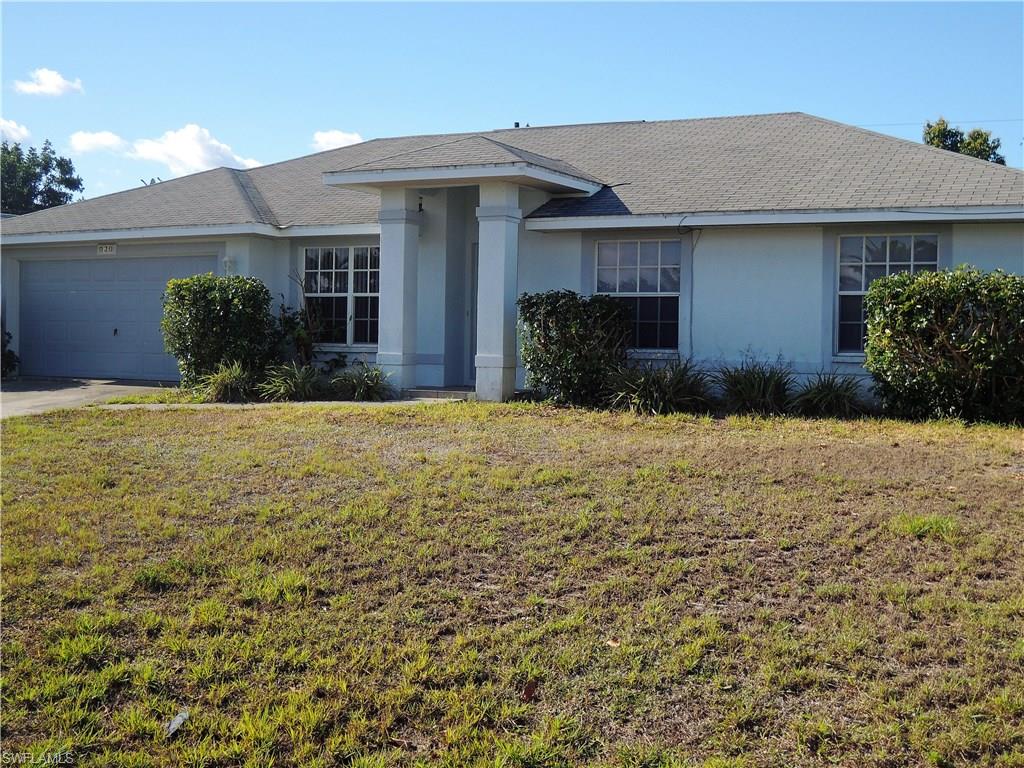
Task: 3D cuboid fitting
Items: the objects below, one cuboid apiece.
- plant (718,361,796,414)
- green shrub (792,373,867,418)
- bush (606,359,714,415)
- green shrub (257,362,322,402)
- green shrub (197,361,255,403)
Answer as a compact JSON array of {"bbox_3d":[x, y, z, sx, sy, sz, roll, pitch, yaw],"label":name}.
[{"bbox_3d":[3.264,0.039,17.842,0.993,0.708,0.920,2,2,27],"label":"plant"},{"bbox_3d":[4.133,0.142,17.327,0.915,0.584,0.848,2,2,27],"label":"green shrub"},{"bbox_3d":[2.043,0.040,18.312,1.441,0.725,1.010,2,2,27],"label":"bush"},{"bbox_3d":[-3.298,-0.029,19.734,0.930,0.579,0.861,1,2,0],"label":"green shrub"},{"bbox_3d":[-4.205,-0.043,19.536,0.809,0.604,0.749,1,2,0],"label":"green shrub"}]

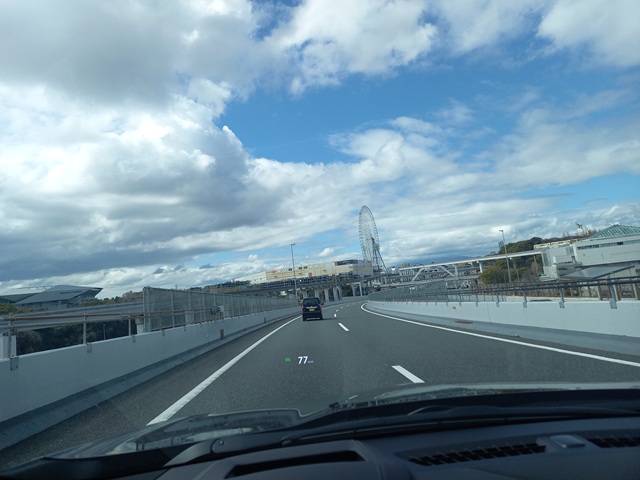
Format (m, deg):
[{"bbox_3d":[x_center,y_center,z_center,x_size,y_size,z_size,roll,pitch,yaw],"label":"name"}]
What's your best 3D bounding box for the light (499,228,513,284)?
[{"bbox_3d":[28.897,2.899,72.000,0.650,8.700,0.300,-5,-8,-3],"label":"light"}]

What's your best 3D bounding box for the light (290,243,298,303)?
[{"bbox_3d":[-3.333,4.883,65.000,0.650,8.600,0.300,-5,-8,0],"label":"light"}]

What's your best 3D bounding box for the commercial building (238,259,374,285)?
[{"bbox_3d":[-29.289,58.316,738.126,226.000,25.000,68.000,-11,-9,35],"label":"commercial building"}]

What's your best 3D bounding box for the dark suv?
[{"bbox_3d":[-0.569,5.380,36.000,1.480,1.700,3.400,-6,-8,2],"label":"dark suv"}]

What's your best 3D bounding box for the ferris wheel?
[{"bbox_3d":[88.900,0.346,788.886,34.000,123.000,112.000,-8,-8,22],"label":"ferris wheel"}]

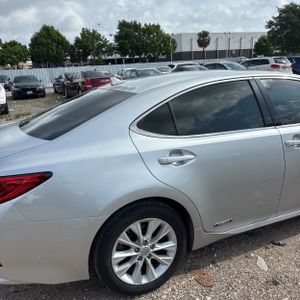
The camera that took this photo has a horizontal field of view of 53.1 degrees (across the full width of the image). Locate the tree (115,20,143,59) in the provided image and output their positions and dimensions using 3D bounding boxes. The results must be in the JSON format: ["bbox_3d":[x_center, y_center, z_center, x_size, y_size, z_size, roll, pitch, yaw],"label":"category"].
[{"bbox_3d":[-2.704,-15.103,45.562,5.200,8.430,5.200,-4,15,0],"label":"tree"}]

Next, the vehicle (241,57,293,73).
[{"bbox_3d":[7.999,-5.819,21.857,1.910,1.760,4.790,-9,17,-21],"label":"vehicle"}]

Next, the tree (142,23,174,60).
[{"bbox_3d":[1.462,-15.148,45.640,5.010,7.710,5.010,-3,15,0],"label":"tree"}]

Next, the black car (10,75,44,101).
[{"bbox_3d":[-8.350,-4.201,19.928,1.860,1.450,4.800,-11,17,-24],"label":"black car"}]

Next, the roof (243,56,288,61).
[{"bbox_3d":[8.231,-6.382,21.031,1.550,0.280,3.000,-9,17,-21],"label":"roof"}]

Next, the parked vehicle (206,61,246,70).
[{"bbox_3d":[4.715,-4.493,18.231,1.830,1.480,4.700,-9,17,-20],"label":"parked vehicle"}]

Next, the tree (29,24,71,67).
[{"bbox_3d":[-13.745,-13.582,42.734,5.830,7.830,5.830,-3,15,0],"label":"tree"}]

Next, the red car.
[{"bbox_3d":[-3.609,-3.788,17.265,1.880,1.500,4.900,-11,17,-27],"label":"red car"}]

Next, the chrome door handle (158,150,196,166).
[{"bbox_3d":[0.179,0.057,1.952,0.260,0.085,0.060,-9,16,-19],"label":"chrome door handle"}]

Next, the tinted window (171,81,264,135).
[{"bbox_3d":[0.472,-0.305,2.134,0.730,0.360,0.060,-9,-12,-19],"label":"tinted window"}]

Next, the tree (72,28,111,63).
[{"bbox_3d":[-8.766,-14.157,45.077,6.000,7.600,6.000,-4,15,0],"label":"tree"}]

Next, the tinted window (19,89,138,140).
[{"bbox_3d":[-0.652,-0.339,2.506,0.800,0.100,1.200,-31,22,-11],"label":"tinted window"}]

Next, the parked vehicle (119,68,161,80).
[{"bbox_3d":[-0.308,-3.866,16.981,1.830,1.470,4.700,-9,16,-19],"label":"parked vehicle"}]

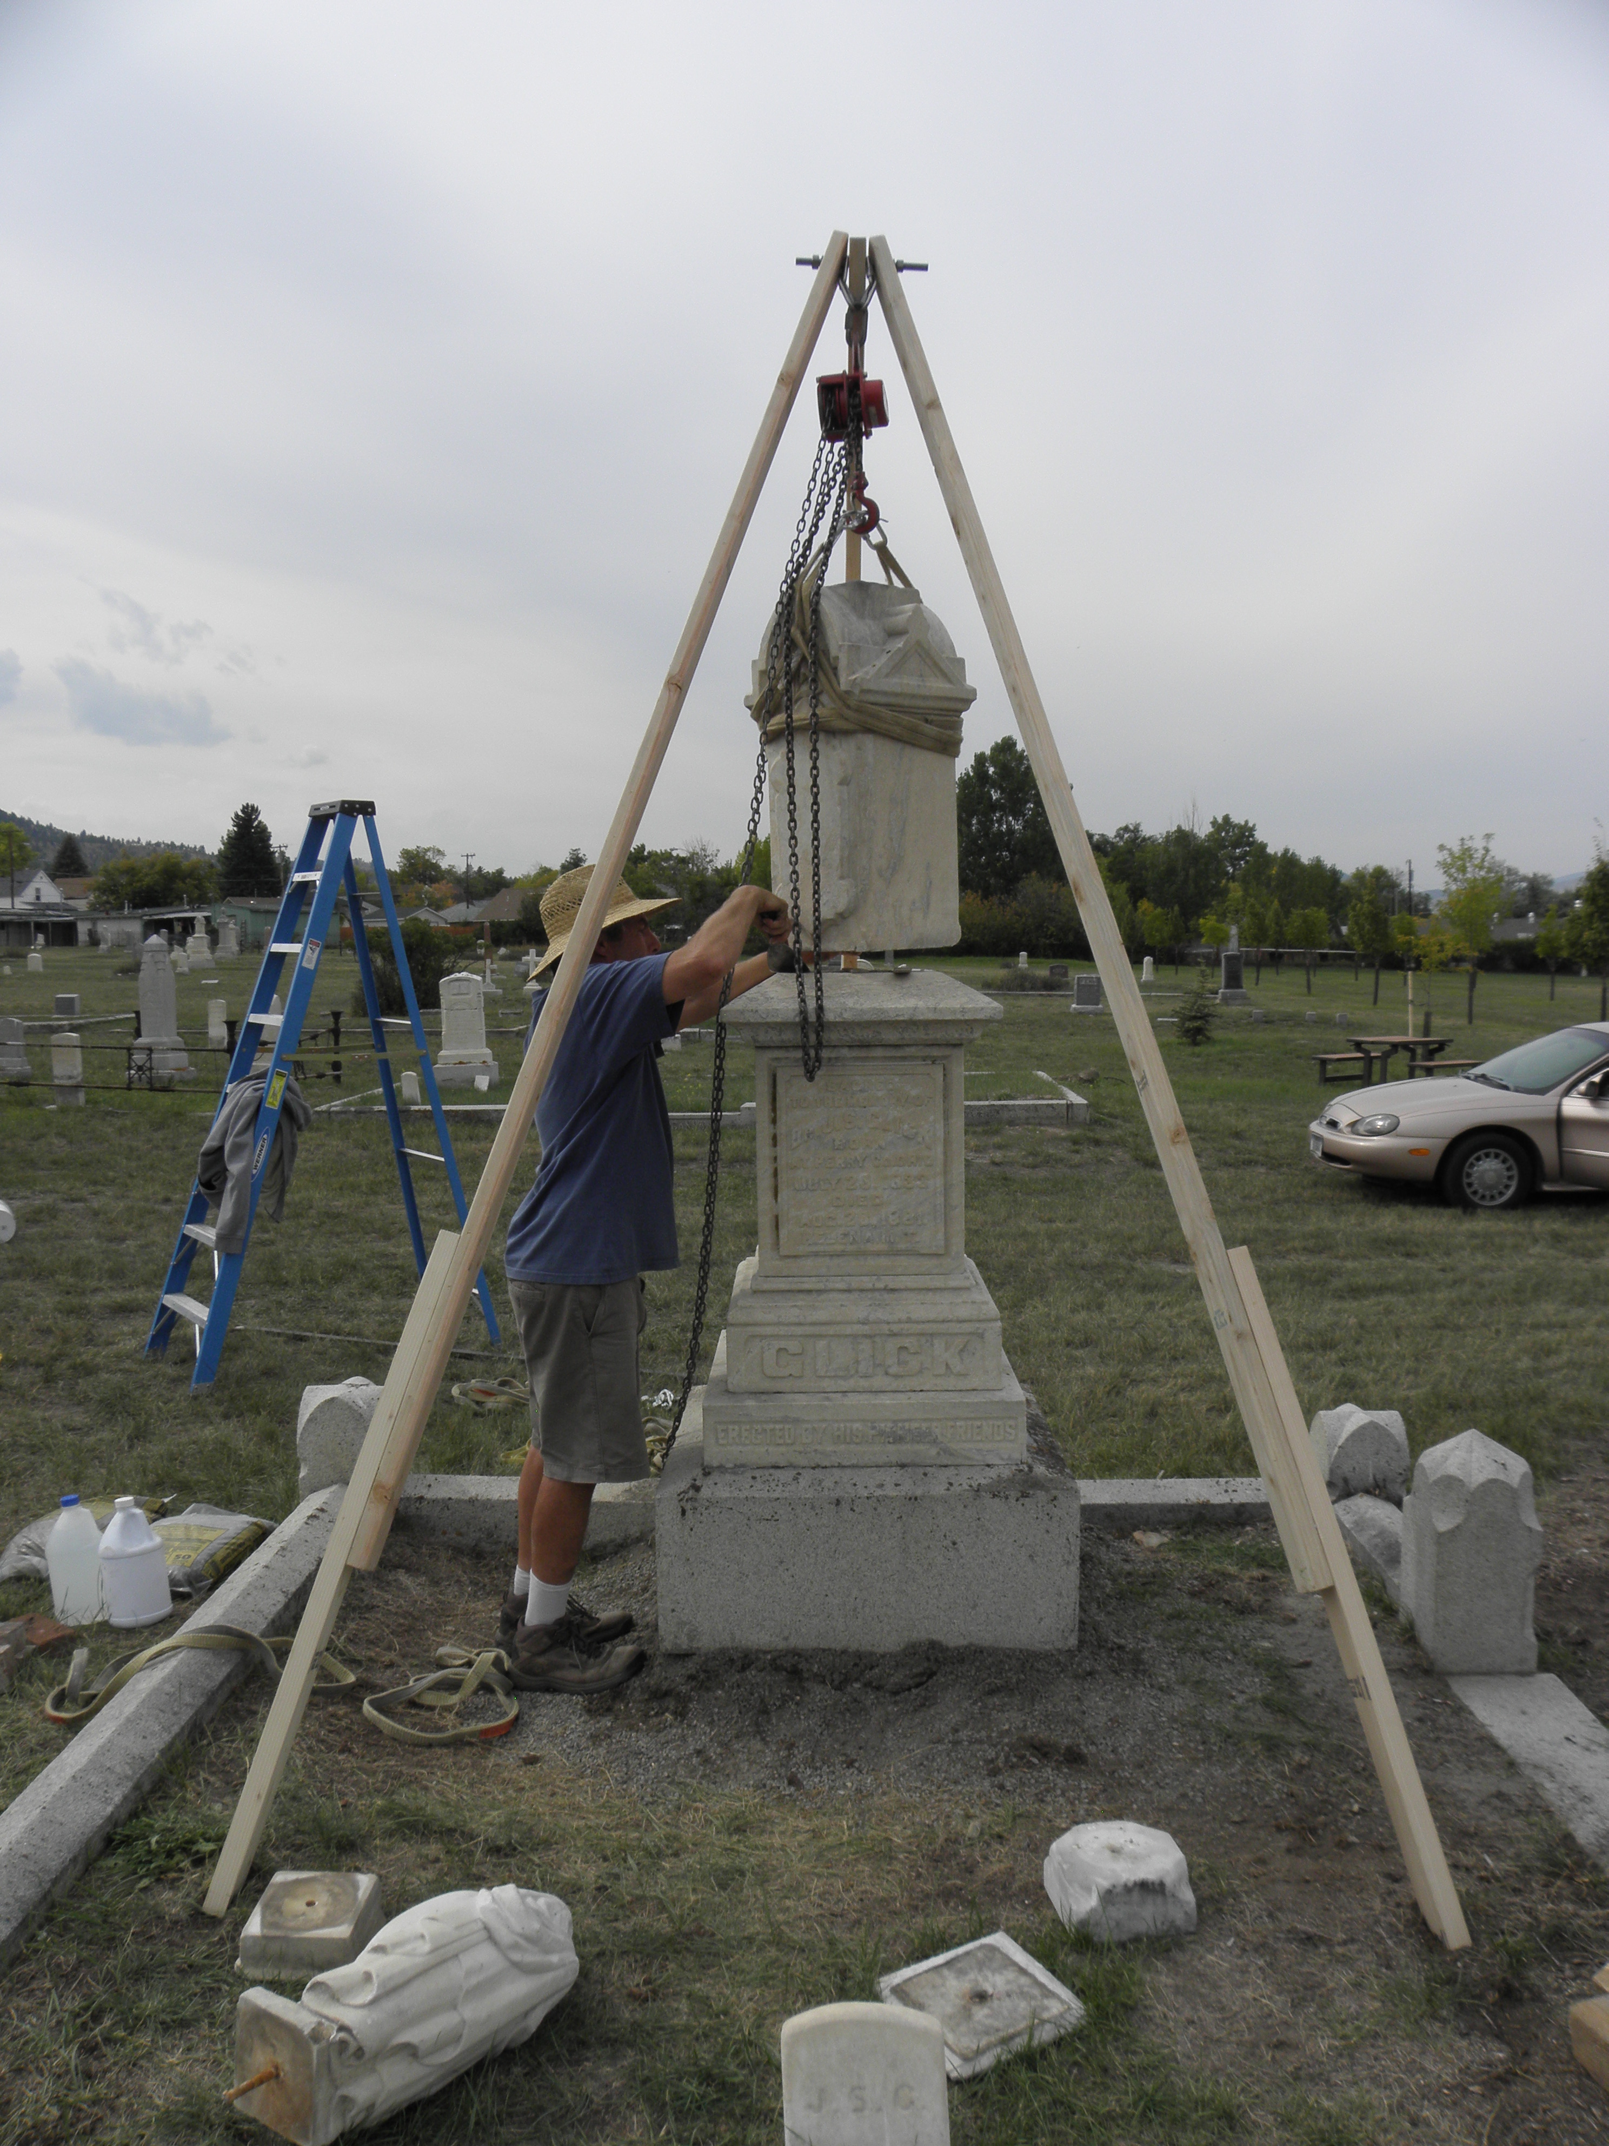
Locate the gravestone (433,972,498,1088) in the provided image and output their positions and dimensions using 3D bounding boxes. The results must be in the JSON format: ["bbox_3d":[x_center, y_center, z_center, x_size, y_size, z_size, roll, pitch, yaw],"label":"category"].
[{"bbox_3d":[-4.359,-0.541,20.800,0.800,1.493,0.460,0,5,0],"label":"gravestone"}]

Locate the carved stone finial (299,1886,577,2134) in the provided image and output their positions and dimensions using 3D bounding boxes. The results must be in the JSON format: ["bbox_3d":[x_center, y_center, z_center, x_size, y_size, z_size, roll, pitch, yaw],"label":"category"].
[{"bbox_3d":[-0.546,1.344,2.349,0.450,0.230,0.230,-5,6,-39],"label":"carved stone finial"}]

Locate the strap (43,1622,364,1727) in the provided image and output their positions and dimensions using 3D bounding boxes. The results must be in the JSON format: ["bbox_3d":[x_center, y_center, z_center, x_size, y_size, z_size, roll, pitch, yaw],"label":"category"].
[{"bbox_3d":[-1.290,1.254,3.460,0.610,0.160,0.280,-1,4,-15],"label":"strap"}]

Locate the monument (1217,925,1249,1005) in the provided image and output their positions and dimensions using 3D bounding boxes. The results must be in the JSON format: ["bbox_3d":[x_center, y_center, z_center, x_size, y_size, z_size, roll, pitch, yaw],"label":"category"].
[{"bbox_3d":[13.607,-3.422,51.000,0.920,2.546,0.750,0,5,0],"label":"monument"}]

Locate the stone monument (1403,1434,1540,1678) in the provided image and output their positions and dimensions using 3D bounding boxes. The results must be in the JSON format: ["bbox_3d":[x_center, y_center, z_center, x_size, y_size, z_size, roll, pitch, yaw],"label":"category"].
[{"bbox_3d":[1.487,1.047,3.603,0.235,0.506,0.235,0,5,0],"label":"stone monument"}]

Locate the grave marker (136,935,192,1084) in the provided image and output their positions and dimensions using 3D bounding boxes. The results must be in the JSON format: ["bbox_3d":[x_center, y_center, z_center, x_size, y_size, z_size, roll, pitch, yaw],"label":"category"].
[{"bbox_3d":[-9.000,-0.872,22.600,0.860,2.120,0.860,-1,4,-14],"label":"grave marker"}]

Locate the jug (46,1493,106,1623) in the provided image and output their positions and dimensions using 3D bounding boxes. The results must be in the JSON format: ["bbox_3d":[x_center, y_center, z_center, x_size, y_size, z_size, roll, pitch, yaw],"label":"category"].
[{"bbox_3d":[-1.821,1.196,4.024,0.150,0.300,0.150,-1,5,0],"label":"jug"}]

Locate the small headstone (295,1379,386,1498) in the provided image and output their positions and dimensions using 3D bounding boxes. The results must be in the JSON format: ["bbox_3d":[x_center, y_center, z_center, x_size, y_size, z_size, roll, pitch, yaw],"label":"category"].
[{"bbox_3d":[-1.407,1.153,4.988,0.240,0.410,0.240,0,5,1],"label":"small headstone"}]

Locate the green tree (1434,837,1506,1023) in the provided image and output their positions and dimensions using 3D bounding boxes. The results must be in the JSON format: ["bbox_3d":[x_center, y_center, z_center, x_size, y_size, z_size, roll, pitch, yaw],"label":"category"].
[{"bbox_3d":[18.192,-3.959,44.000,1.900,5.217,1.900,0,5,0],"label":"green tree"}]

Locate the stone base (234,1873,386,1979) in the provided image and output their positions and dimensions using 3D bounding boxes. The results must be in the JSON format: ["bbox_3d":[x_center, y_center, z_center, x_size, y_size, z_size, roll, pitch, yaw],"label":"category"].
[{"bbox_3d":[-0.805,1.398,2.634,0.190,0.080,0.190,0,5,0],"label":"stone base"}]

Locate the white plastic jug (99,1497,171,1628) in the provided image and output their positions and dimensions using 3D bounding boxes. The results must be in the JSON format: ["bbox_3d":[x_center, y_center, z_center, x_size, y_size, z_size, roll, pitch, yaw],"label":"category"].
[{"bbox_3d":[-1.612,1.179,3.905,0.155,0.297,0.155,0,5,0],"label":"white plastic jug"}]

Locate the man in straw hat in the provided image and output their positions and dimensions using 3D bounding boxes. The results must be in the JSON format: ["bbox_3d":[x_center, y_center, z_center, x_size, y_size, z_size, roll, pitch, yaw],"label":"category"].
[{"bbox_3d":[-0.355,0.443,3.631,0.642,1.822,0.510,-1,5,-8],"label":"man in straw hat"}]

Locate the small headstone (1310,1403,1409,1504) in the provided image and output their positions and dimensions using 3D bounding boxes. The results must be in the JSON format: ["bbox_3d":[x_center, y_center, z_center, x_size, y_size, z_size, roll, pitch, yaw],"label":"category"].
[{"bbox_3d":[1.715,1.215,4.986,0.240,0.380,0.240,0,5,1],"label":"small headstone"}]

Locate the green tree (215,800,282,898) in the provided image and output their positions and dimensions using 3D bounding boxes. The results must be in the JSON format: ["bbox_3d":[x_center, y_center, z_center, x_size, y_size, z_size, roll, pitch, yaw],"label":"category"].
[{"bbox_3d":[-48.273,-17.329,140.000,6.000,12.378,6.000,0,5,0],"label":"green tree"}]

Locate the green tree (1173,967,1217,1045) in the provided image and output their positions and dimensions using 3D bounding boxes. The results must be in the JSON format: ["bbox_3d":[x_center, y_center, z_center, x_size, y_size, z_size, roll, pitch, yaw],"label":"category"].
[{"bbox_3d":[8.200,-1.430,34.000,0.880,1.750,0.880,0,4,0],"label":"green tree"}]

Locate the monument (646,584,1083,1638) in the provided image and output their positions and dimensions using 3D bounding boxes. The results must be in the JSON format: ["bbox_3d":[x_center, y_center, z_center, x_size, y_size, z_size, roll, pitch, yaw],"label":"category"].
[{"bbox_3d":[0.147,0.034,4.112,0.985,2.546,0.930,0,5,1],"label":"monument"}]

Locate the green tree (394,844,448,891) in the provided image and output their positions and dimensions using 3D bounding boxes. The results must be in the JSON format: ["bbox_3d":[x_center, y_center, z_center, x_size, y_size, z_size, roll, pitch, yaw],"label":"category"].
[{"bbox_3d":[-33.233,-14.854,140.406,5.200,9.500,5.200,-1,5,0],"label":"green tree"}]

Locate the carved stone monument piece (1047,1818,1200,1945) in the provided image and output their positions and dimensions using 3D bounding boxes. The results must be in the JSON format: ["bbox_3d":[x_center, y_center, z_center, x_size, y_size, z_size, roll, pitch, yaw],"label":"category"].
[{"bbox_3d":[0.529,1.352,2.722,0.218,0.107,0.193,-1,5,-7],"label":"carved stone monument piece"}]

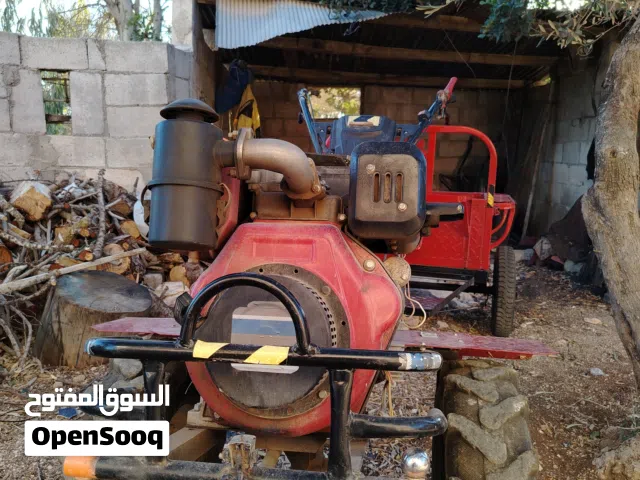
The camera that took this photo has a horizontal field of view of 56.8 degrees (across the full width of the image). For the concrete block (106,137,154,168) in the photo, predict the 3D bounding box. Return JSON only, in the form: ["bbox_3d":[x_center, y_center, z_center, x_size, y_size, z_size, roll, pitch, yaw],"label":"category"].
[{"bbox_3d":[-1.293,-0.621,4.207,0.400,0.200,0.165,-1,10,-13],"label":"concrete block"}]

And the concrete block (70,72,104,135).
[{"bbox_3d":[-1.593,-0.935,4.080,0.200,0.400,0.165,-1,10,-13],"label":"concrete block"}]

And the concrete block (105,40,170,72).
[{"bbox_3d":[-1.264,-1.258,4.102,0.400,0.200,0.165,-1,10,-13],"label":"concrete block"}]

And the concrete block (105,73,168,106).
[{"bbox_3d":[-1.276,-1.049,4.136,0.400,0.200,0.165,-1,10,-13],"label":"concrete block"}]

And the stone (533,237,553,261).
[{"bbox_3d":[2.125,0.081,5.650,0.180,0.220,0.180,-1,10,-13],"label":"stone"}]

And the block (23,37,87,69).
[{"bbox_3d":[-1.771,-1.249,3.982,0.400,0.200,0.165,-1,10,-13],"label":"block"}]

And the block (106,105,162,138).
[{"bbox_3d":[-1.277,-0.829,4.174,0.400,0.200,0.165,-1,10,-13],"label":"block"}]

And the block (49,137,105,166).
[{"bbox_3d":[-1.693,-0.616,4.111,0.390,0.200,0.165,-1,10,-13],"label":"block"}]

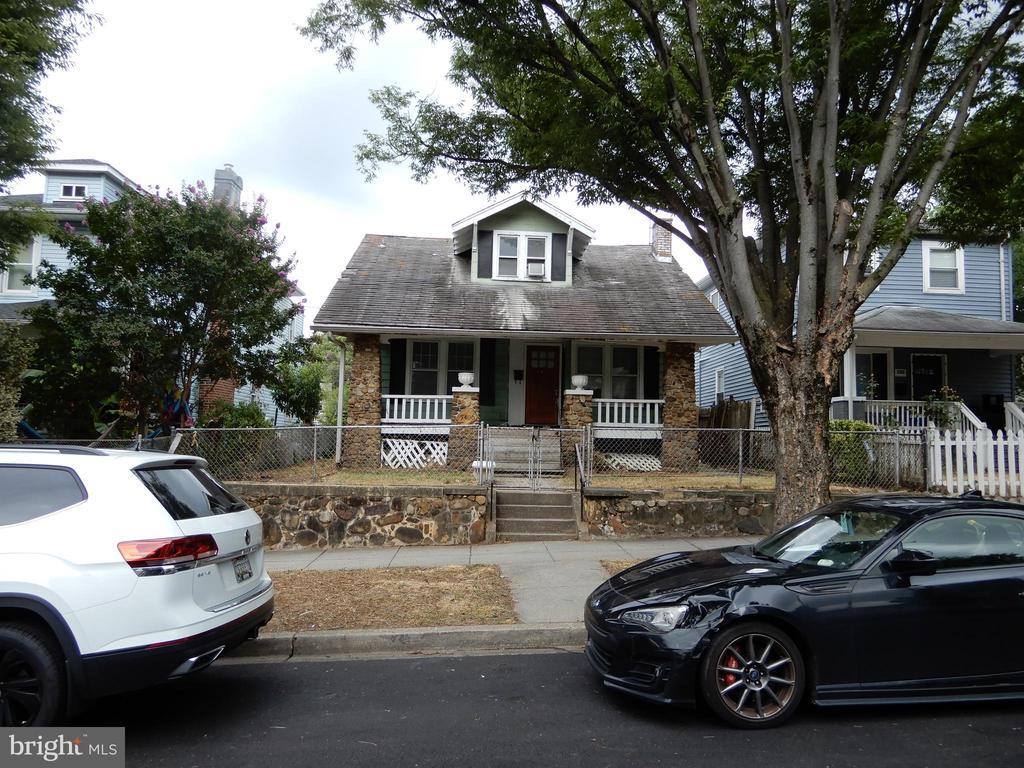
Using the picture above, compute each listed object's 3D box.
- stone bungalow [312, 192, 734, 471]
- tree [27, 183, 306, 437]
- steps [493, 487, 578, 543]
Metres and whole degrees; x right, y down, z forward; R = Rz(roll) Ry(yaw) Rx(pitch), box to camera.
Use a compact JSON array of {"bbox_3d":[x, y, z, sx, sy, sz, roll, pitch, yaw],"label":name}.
[{"bbox_3d":[0.031,-0.967,21.305,9.100,6.850,12.000,2,-5,-3],"label":"stone bungalow"},{"bbox_3d":[-6.593,-1.024,13.549,5.200,5.810,5.000,2,-5,-3],"label":"tree"},{"bbox_3d":[0.331,2.030,10.959,1.205,0.660,1.150,2,-5,-3],"label":"steps"}]

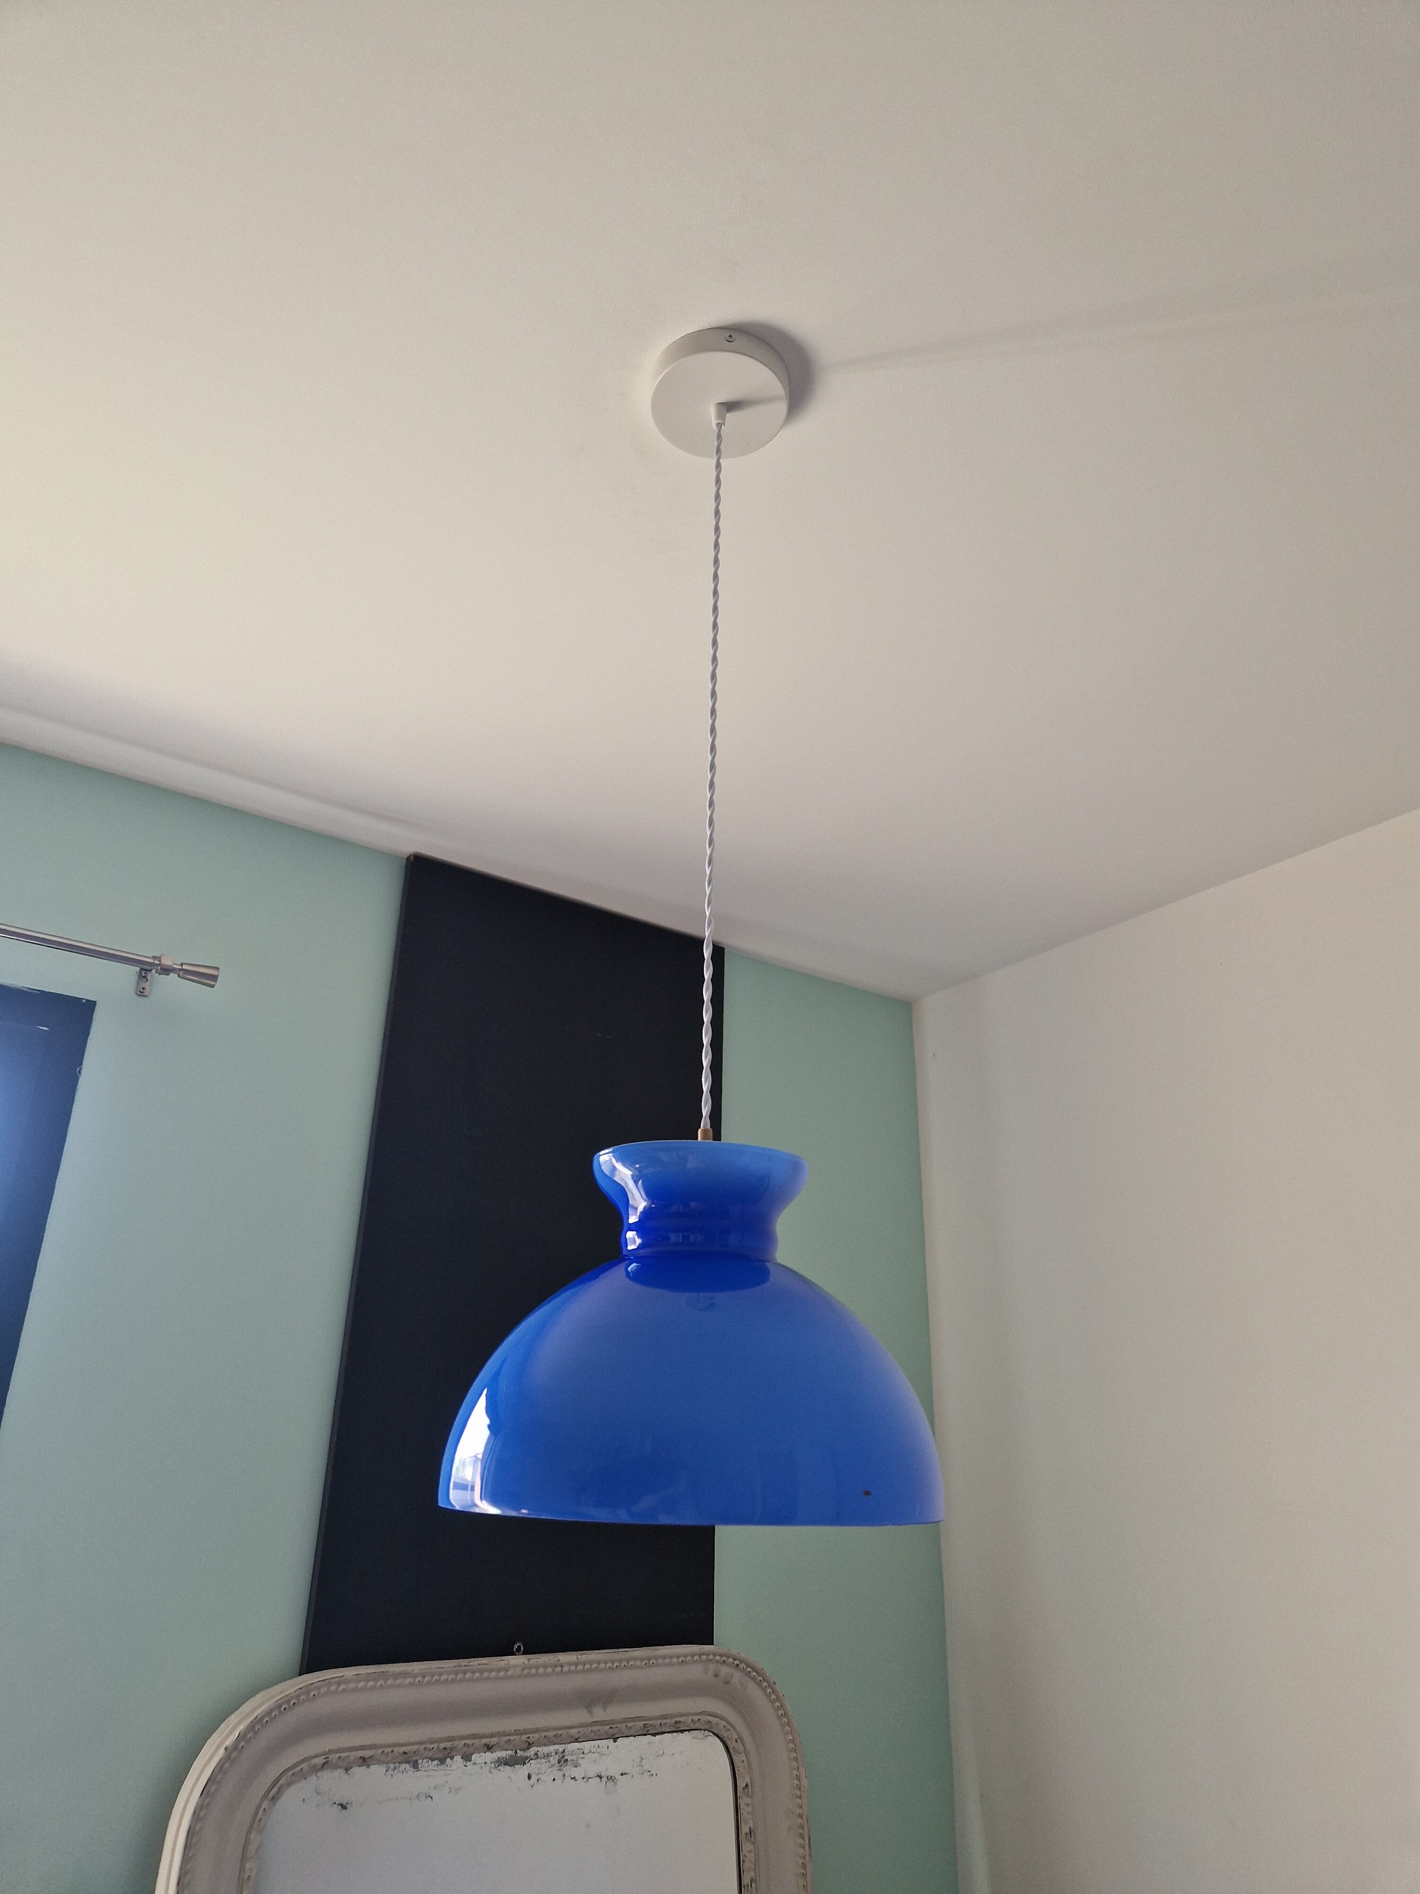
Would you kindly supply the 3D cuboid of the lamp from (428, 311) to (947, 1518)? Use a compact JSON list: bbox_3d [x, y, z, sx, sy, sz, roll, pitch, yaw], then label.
[{"bbox_3d":[-0.002,-0.084,0.952,0.300,0.937,0.300,1,-24,0],"label":"lamp"}]

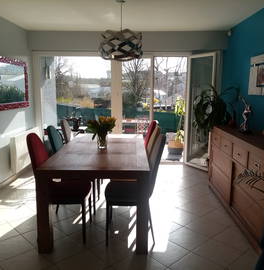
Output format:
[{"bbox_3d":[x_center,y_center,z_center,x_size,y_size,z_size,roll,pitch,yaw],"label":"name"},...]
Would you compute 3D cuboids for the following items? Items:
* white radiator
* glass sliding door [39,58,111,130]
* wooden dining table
[{"bbox_3d":[-1.824,0.237,4.698,0.081,0.591,1.000,0,9,1],"label":"white radiator"},{"bbox_3d":[-1.073,-0.474,5.277,1.424,2.040,0.071,0,9,1],"label":"glass sliding door"},{"bbox_3d":[-0.319,0.518,3.295,0.970,0.768,1.954,0,9,1],"label":"wooden dining table"}]

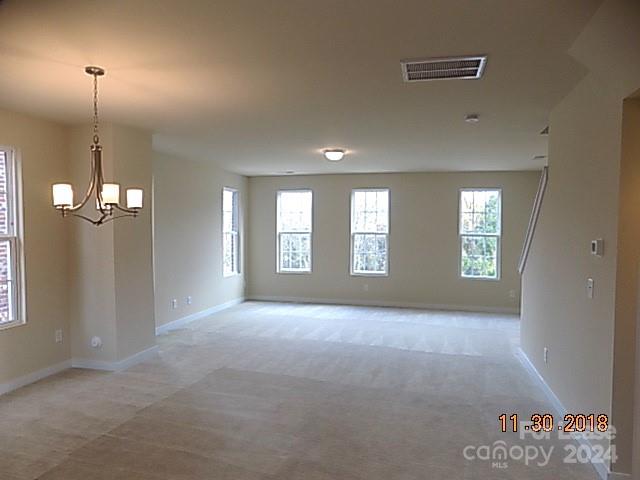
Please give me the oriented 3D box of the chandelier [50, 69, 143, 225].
[{"bbox_3d":[-1.605,-0.666,3.053,0.610,1.110,0.610,1,2,15],"label":"chandelier"}]

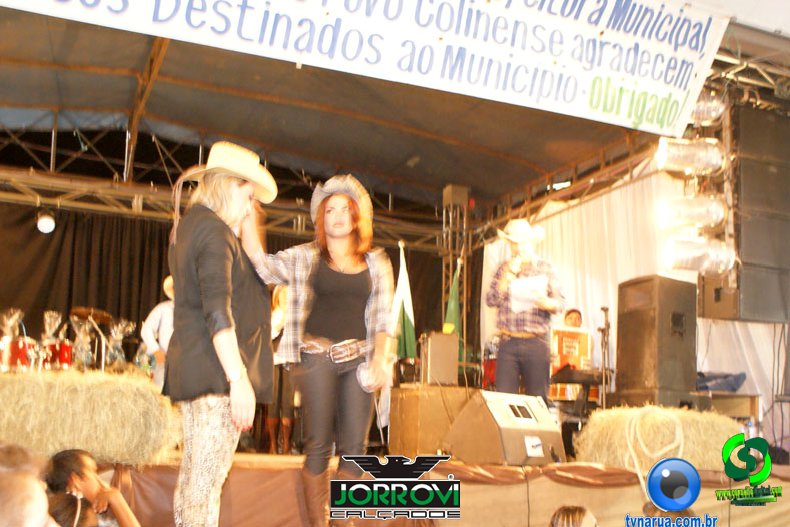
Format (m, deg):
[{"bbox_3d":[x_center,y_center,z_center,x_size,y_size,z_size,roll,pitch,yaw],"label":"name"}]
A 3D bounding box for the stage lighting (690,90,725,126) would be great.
[{"bbox_3d":[1.957,-0.996,5.500,0.380,0.230,0.220,1,-9,6],"label":"stage lighting"}]

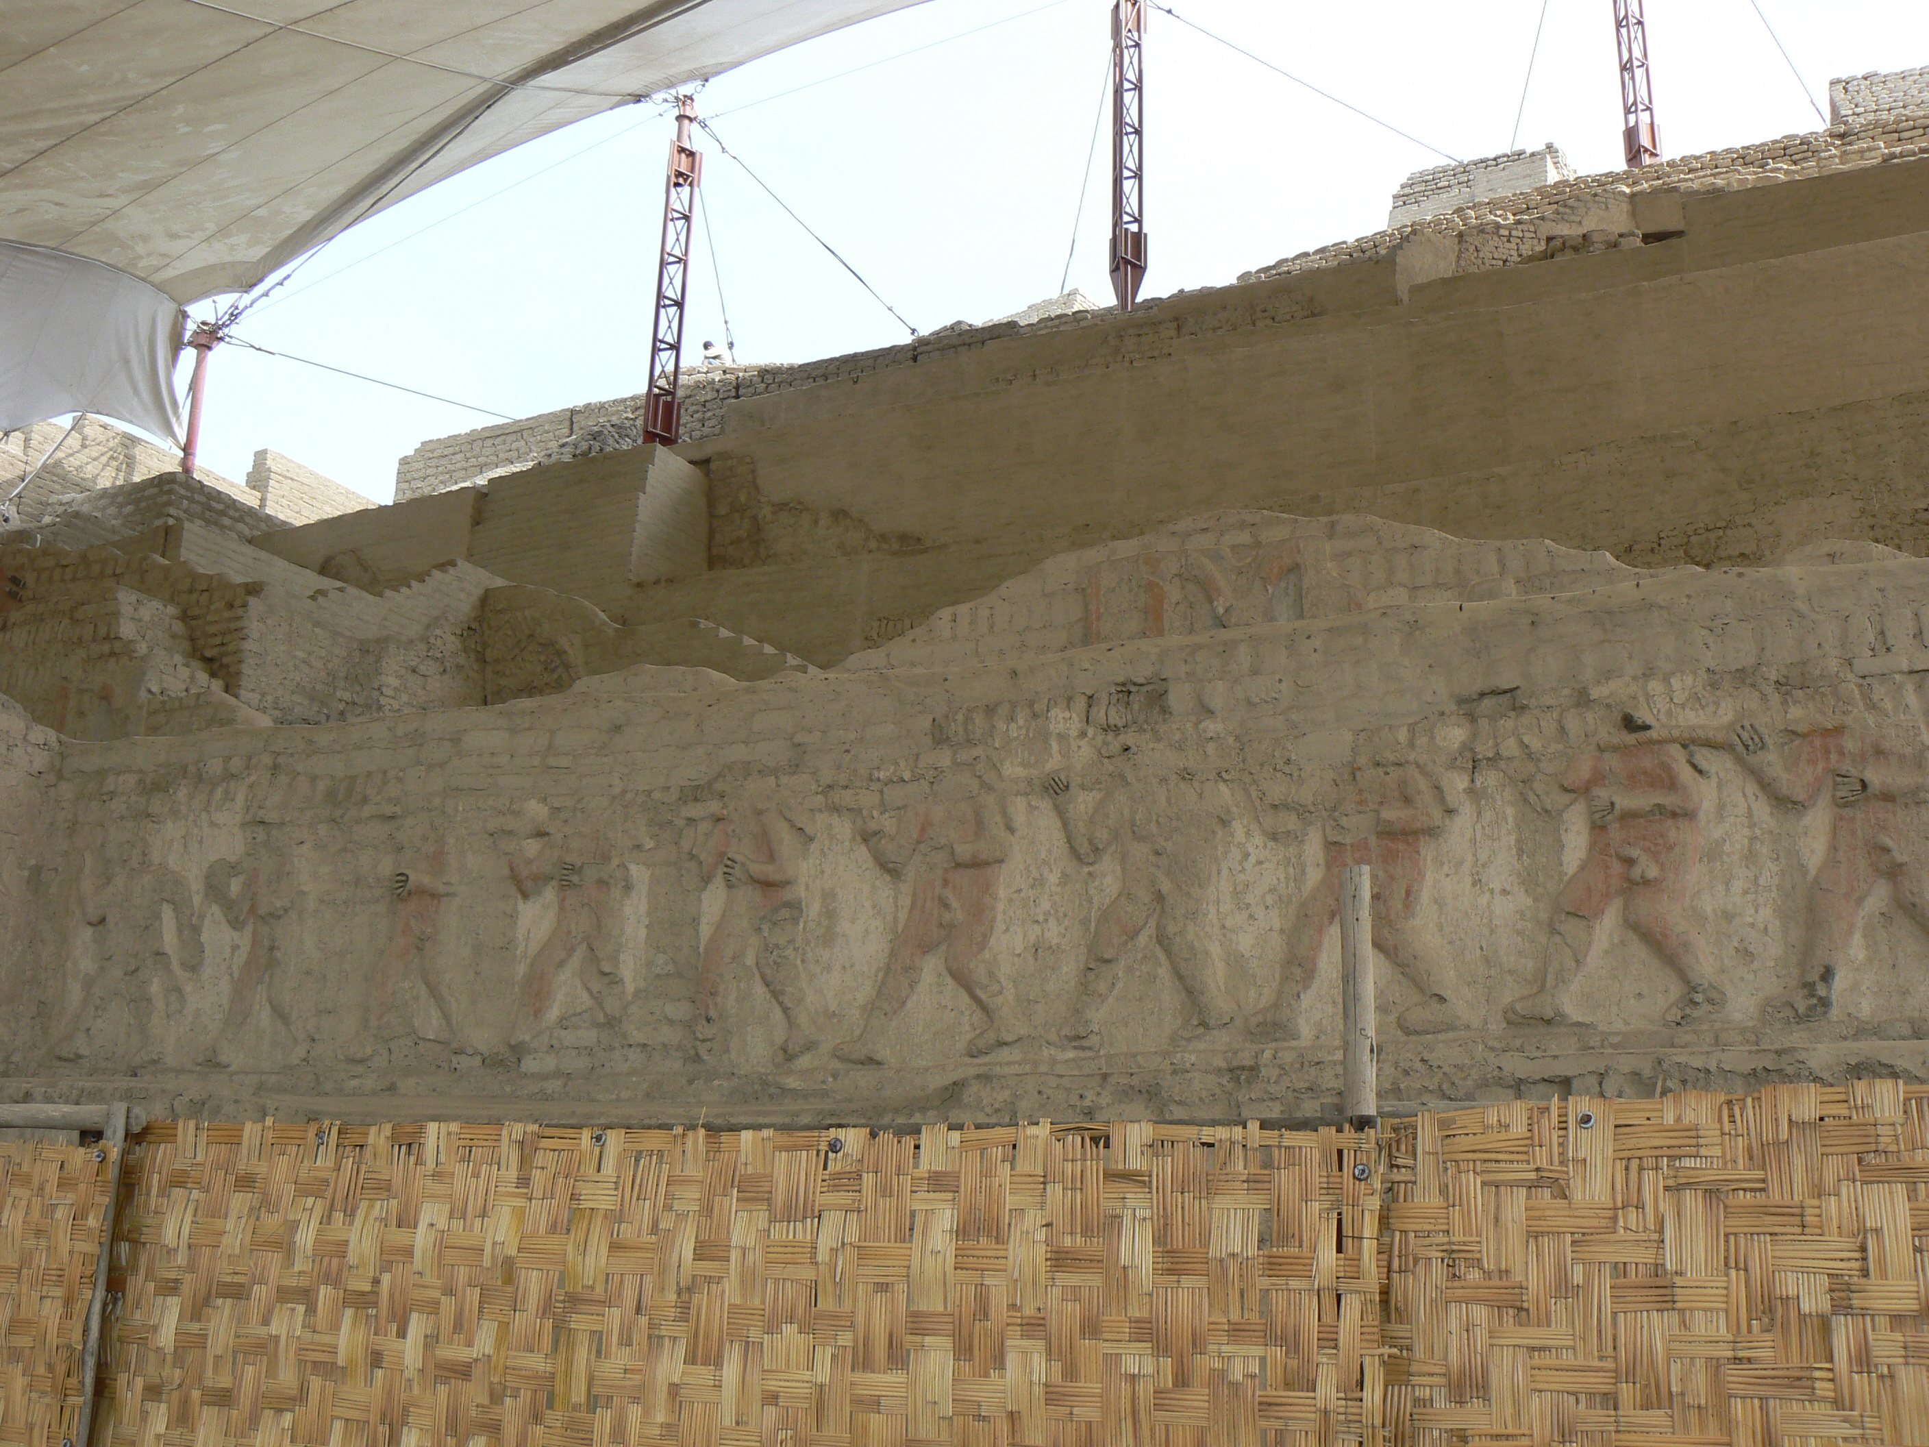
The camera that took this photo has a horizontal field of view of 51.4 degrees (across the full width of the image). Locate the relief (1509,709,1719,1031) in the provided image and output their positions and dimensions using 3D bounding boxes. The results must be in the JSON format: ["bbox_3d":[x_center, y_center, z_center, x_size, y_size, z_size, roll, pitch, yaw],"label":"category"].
[{"bbox_3d":[3.014,0.684,9.298,0.971,1.464,0.180,-6,-14,23],"label":"relief"}]

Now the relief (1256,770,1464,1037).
[{"bbox_3d":[1.897,0.862,9.765,1.052,1.365,0.180,-6,-14,23],"label":"relief"}]

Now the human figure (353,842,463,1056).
[{"bbox_3d":[-3.357,1.354,12.041,0.803,1.302,0.180,-6,-14,23],"label":"human figure"}]

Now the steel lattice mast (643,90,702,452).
[{"bbox_3d":[-5.088,-7.901,35.000,0.500,6.607,0.500,-3,-14,24],"label":"steel lattice mast"}]

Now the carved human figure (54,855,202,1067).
[{"bbox_3d":[-5.407,1.513,12.936,1.267,1.419,0.180,-6,-14,23],"label":"carved human figure"}]

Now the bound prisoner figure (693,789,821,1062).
[{"bbox_3d":[-1.161,1.118,11.096,0.805,1.511,0.180,-6,-14,23],"label":"bound prisoner figure"}]

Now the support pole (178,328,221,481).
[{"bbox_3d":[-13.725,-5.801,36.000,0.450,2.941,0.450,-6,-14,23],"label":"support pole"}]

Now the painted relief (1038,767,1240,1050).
[{"bbox_3d":[0.891,0.928,10.207,1.052,1.451,0.180,-6,-14,23],"label":"painted relief"}]

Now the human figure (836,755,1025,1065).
[{"bbox_3d":[-0.193,0.988,10.686,1.118,1.667,0.180,-6,-14,23],"label":"human figure"}]

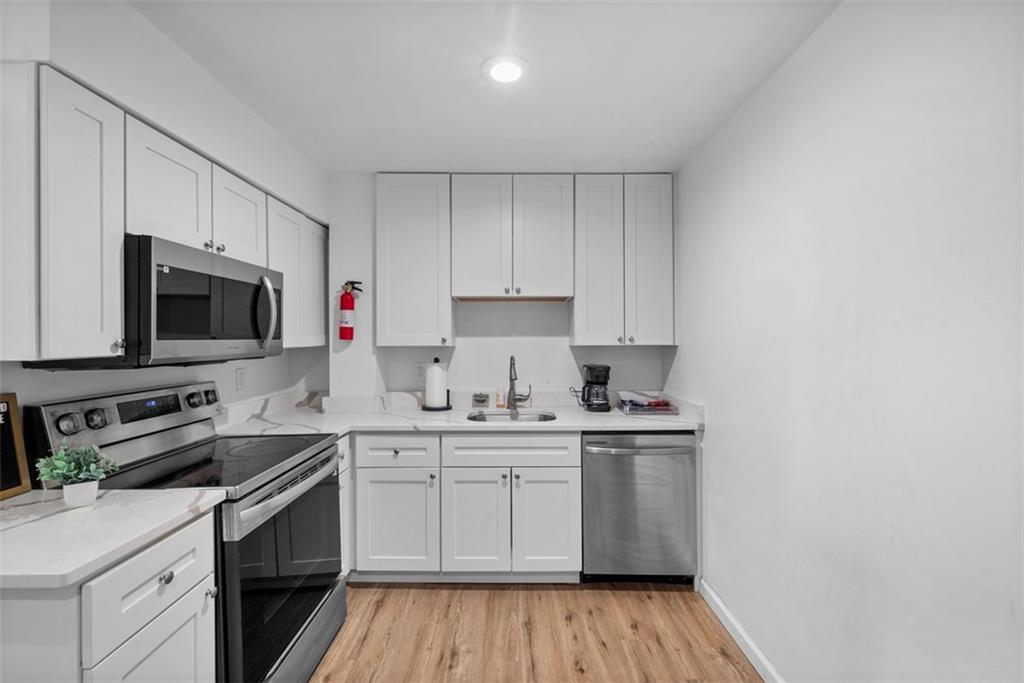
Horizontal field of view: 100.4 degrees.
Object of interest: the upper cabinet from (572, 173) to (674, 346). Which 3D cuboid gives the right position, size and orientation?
[{"bbox_3d":[0.689,-0.506,2.774,0.612,1.061,0.330,0,1,0],"label":"upper cabinet"}]

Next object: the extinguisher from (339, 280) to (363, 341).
[{"bbox_3d":[-0.963,-0.183,2.556,0.145,0.360,0.105,0,1,0],"label":"extinguisher"}]

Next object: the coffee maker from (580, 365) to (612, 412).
[{"bbox_3d":[0.548,0.304,2.802,0.175,0.287,0.195,0,1,0],"label":"coffee maker"}]

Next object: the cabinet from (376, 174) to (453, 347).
[{"bbox_3d":[-0.603,-0.506,2.777,0.461,1.061,0.330,0,1,0],"label":"cabinet"}]

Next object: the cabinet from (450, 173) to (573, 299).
[{"bbox_3d":[0.005,-0.654,2.774,0.755,0.764,0.330,0,1,0],"label":"cabinet"}]

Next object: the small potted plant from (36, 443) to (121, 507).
[{"bbox_3d":[-1.261,0.378,1.249,0.165,0.168,0.150,-1,1,-45],"label":"small potted plant"}]

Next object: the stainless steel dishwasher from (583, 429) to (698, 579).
[{"bbox_3d":[0.683,0.908,2.583,0.605,0.855,0.620,0,1,0],"label":"stainless steel dishwasher"}]

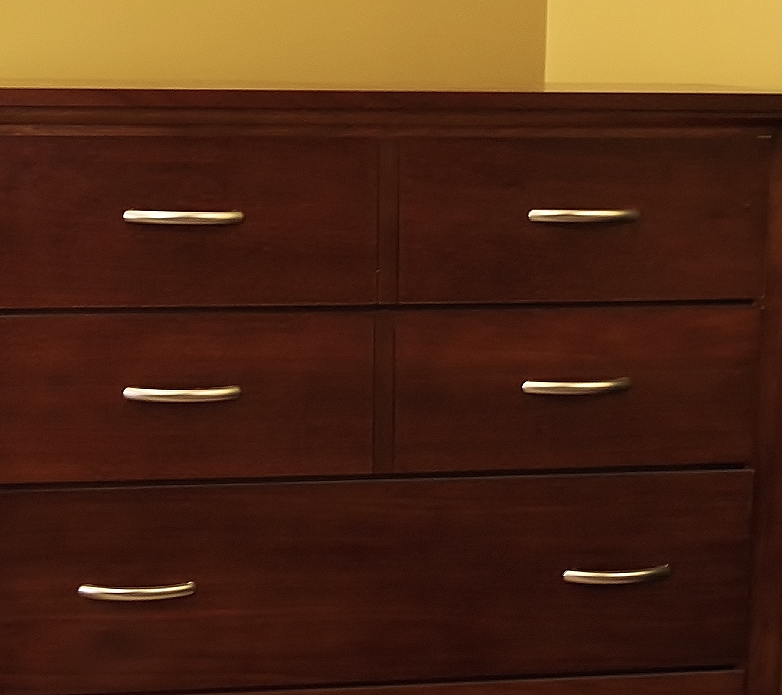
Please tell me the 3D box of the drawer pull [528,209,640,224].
[{"bbox_3d":[0.204,-0.138,1.842,0.122,0.013,0.028,-1,10,-9],"label":"drawer pull"}]

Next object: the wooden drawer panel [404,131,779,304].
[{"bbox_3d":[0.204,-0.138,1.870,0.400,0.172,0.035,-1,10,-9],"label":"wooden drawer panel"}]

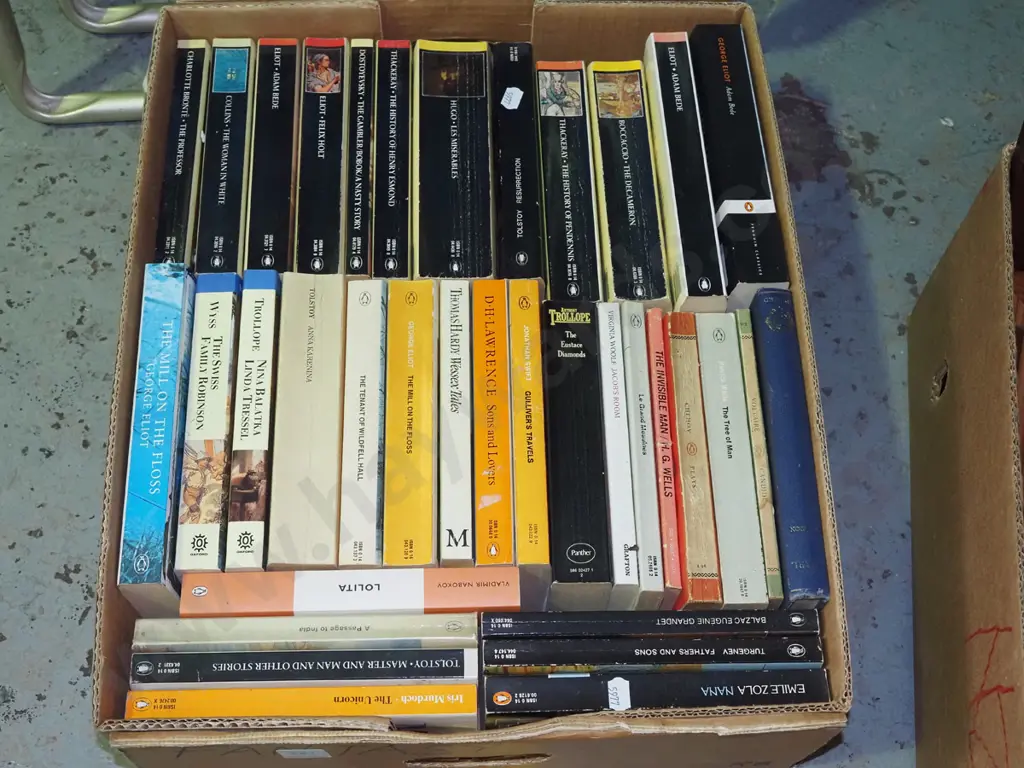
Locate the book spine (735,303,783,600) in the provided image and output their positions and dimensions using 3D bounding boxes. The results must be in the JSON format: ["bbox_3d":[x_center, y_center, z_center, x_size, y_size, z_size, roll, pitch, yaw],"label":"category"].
[{"bbox_3d":[0.144,0.061,0.832,0.009,0.111,0.181,-2,64,1],"label":"book spine"}]

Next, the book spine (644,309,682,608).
[{"bbox_3d":[0.088,0.058,0.837,0.011,0.110,0.178,-1,64,0],"label":"book spine"}]

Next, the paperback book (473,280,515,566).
[{"bbox_3d":[-0.013,0.043,0.836,0.020,0.111,0.181,0,63,-2],"label":"paperback book"}]

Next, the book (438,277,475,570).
[{"bbox_3d":[-0.034,0.042,0.836,0.017,0.111,0.177,0,63,-2],"label":"book"}]

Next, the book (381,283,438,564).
[{"bbox_3d":[-0.061,0.043,0.833,0.026,0.111,0.181,0,63,-3],"label":"book"}]

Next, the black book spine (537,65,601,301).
[{"bbox_3d":[0.030,-0.107,0.910,0.031,0.111,0.181,0,64,-5],"label":"black book spine"}]

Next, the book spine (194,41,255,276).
[{"bbox_3d":[-0.183,-0.123,0.912,0.026,0.111,0.181,-1,64,-3],"label":"book spine"}]

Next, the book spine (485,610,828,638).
[{"bbox_3d":[0.073,0.153,0.784,0.181,0.111,0.013,0,64,-2],"label":"book spine"}]

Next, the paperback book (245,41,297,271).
[{"bbox_3d":[-0.153,-0.124,0.914,0.027,0.111,0.181,-2,64,-2],"label":"paperback book"}]

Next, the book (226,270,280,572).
[{"bbox_3d":[-0.149,0.042,0.826,0.019,0.116,0.187,-1,63,-3],"label":"book"}]

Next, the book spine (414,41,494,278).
[{"bbox_3d":[-0.038,-0.122,0.919,0.048,0.112,0.181,-1,64,-2],"label":"book spine"}]

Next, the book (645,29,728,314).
[{"bbox_3d":[0.104,-0.112,0.904,0.022,0.129,0.199,-1,63,-6],"label":"book"}]

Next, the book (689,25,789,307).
[{"bbox_3d":[0.131,-0.120,0.912,0.031,0.129,0.198,2,63,-13],"label":"book"}]

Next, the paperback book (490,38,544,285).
[{"bbox_3d":[0.002,-0.121,0.918,0.023,0.111,0.181,-1,63,-2],"label":"paperback book"}]

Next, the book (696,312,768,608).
[{"bbox_3d":[0.124,0.063,0.834,0.025,0.111,0.181,-1,64,-2],"label":"book"}]

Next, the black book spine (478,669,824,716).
[{"bbox_3d":[0.076,0.187,0.771,0.181,0.111,0.020,-1,64,-2],"label":"black book spine"}]

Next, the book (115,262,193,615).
[{"bbox_3d":[-0.199,0.047,0.818,0.024,0.129,0.198,-3,63,-1],"label":"book"}]

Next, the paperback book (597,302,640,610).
[{"bbox_3d":[0.061,0.055,0.834,0.013,0.110,0.178,-1,63,-1],"label":"paperback book"}]

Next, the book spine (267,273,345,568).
[{"bbox_3d":[-0.119,0.040,0.824,0.036,0.111,0.181,0,65,-4],"label":"book spine"}]

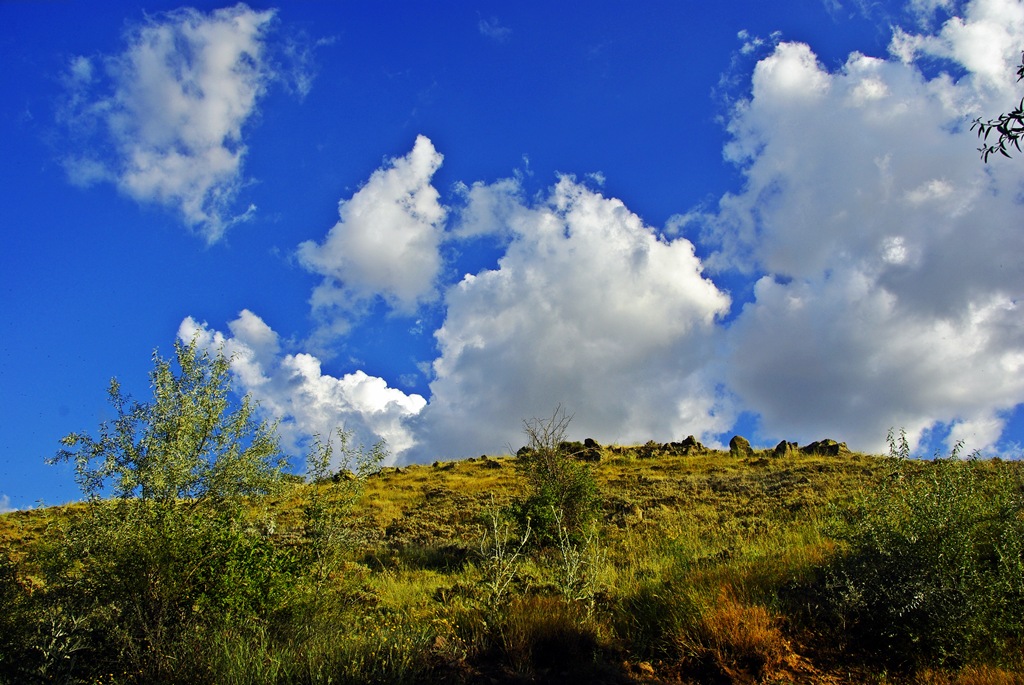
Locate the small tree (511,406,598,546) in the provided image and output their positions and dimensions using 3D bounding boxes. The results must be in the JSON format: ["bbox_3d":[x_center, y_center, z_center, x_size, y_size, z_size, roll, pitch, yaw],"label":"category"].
[{"bbox_3d":[0.630,1.950,11.300,1.280,2.000,1.200,0,-11,0],"label":"small tree"}]

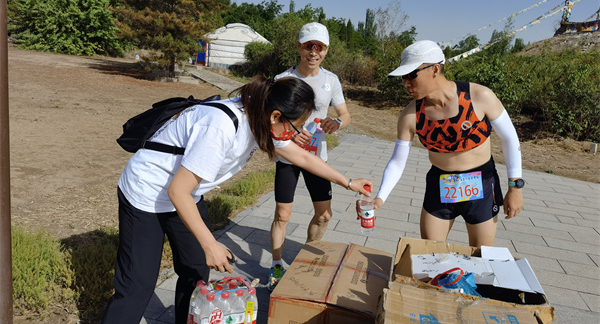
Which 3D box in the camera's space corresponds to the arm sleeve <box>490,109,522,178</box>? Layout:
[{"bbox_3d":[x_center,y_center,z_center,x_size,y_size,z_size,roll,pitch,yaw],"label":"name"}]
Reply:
[{"bbox_3d":[0.882,-0.063,1.995,0.105,0.310,0.115,-15,7,30],"label":"arm sleeve"}]

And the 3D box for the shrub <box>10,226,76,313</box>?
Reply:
[{"bbox_3d":[-1.387,0.574,2.520,0.410,0.410,0.400,9,12,15],"label":"shrub"}]

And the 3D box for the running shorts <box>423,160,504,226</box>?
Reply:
[{"bbox_3d":[0.743,0.130,2.140,0.360,0.300,0.260,2,9,26],"label":"running shorts"}]

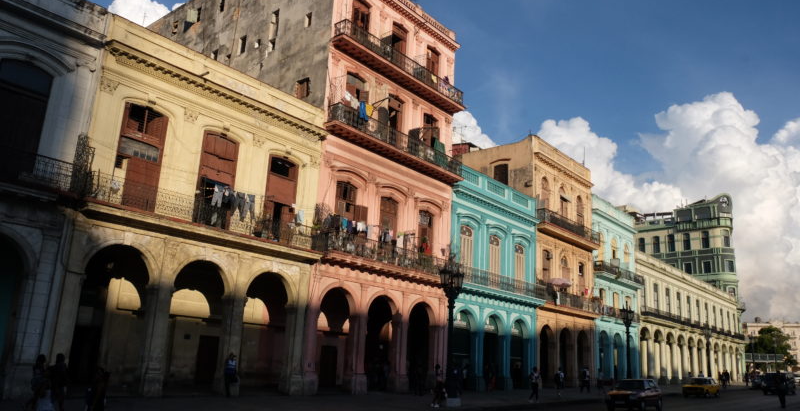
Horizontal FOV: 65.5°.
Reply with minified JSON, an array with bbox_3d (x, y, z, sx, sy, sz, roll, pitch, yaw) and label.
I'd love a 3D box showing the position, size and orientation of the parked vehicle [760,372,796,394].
[{"bbox_3d":[31.112,14.634,50.991,1.820,1.620,4.600,-8,-18,39],"label":"parked vehicle"}]

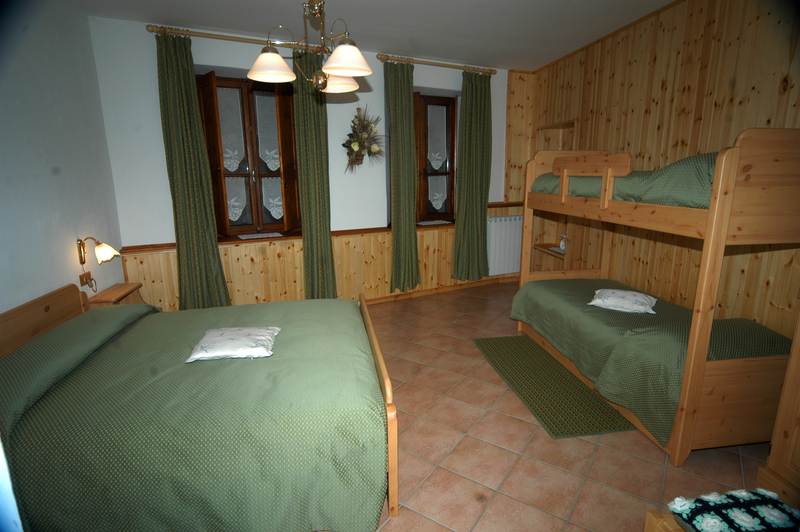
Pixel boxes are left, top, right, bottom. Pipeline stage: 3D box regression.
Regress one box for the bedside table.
[{"bbox_3d":[-2.190,0.555,3.260,0.360,0.710,0.530,-4,12,-13],"label":"bedside table"}]

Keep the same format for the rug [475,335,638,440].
[{"bbox_3d":[1.115,0.853,3.171,0.600,0.012,1.573,-3,12,-7],"label":"rug"}]

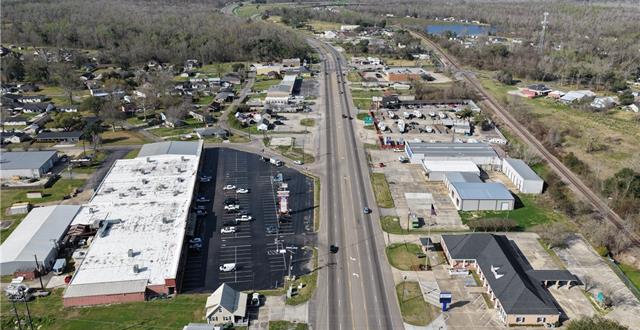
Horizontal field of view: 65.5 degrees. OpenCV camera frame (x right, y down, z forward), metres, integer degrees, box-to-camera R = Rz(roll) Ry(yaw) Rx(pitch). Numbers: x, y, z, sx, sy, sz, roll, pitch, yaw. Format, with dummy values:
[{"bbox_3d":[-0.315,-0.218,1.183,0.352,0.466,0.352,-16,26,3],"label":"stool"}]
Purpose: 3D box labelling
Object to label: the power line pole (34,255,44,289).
[{"bbox_3d":[-89.590,34.230,158.670,0.400,12.700,0.400,0,21,0],"label":"power line pole"}]

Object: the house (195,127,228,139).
[{"bbox_3d":[-69.620,-20.330,323.510,21.000,4.400,13.000,0,21,0],"label":"house"}]

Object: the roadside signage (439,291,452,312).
[{"bbox_3d":[39.040,42.850,155.340,3.200,6.700,0.800,0,21,0],"label":"roadside signage"}]

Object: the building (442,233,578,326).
[{"bbox_3d":[64.200,35.250,165.890,37.500,7.300,47.000,0,21,0],"label":"building"}]

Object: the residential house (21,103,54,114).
[{"bbox_3d":[-217.330,-44.550,385.130,22.500,4.800,13.000,0,21,0],"label":"residential house"}]

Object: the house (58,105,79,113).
[{"bbox_3d":[-193.330,-44.140,384.710,15.500,4.500,10.500,0,21,0],"label":"house"}]

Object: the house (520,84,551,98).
[{"bbox_3d":[193.250,-65.660,444.010,25.000,5.300,13.500,-11,24,-27],"label":"house"}]

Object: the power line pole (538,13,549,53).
[{"bbox_3d":[287.940,-167.000,637.600,5.500,54.000,5.500,0,21,0],"label":"power line pole"}]

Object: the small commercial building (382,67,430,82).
[{"bbox_3d":[86.112,-91.308,503.739,37.500,8.000,29.000,0,21,1],"label":"small commercial building"}]

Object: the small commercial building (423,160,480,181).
[{"bbox_3d":[68.684,3.209,260.133,26.000,5.600,15.200,0,21,0],"label":"small commercial building"}]

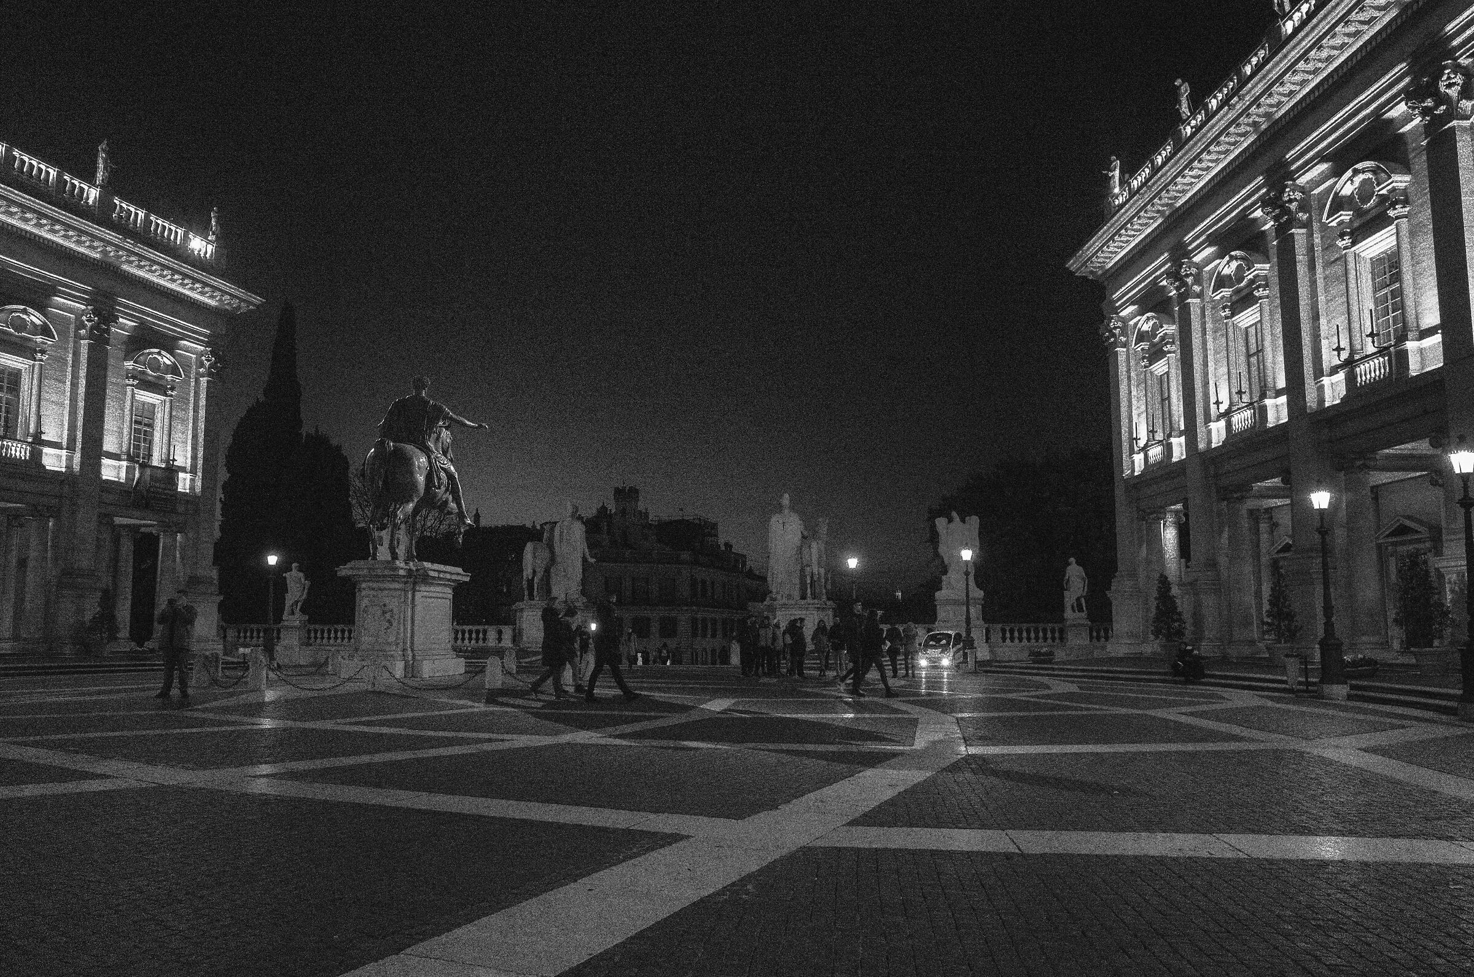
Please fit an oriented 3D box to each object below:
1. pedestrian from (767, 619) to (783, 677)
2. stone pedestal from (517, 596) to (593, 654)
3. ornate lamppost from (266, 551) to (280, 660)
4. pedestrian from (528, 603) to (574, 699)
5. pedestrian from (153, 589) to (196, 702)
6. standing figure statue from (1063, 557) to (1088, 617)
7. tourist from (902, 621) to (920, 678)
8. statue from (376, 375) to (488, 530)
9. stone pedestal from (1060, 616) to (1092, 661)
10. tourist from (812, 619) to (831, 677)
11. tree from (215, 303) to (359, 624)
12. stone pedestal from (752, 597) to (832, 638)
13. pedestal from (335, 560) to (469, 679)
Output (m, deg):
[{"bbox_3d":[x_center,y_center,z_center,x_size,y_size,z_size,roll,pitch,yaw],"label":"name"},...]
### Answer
[{"bbox_3d":[1.153,4.639,33.200,0.380,1.640,0.520,7,-10,-45],"label":"pedestrian"},{"bbox_3d":[-9.889,7.428,62.000,3.700,2.800,2.500,-1,-7,5],"label":"stone pedestal"},{"bbox_3d":[-19.563,5.050,48.000,0.620,4.700,0.620,-1,-7,5],"label":"ornate lamppost"},{"bbox_3d":[-3.153,2.695,19.400,0.720,1.700,0.550,-1,-7,5],"label":"pedestrian"},{"bbox_3d":[-9.155,2.542,18.700,0.580,1.750,0.440,0,-7,-2],"label":"pedestrian"},{"bbox_3d":[15.310,4.443,51.659,1.050,2.644,0.850,-1,-7,6],"label":"standing figure statue"},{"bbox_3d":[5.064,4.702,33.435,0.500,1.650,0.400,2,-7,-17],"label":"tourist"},{"bbox_3d":[-7.022,-0.401,25.700,2.100,4.240,3.600,-1,-7,6],"label":"statue"},{"bbox_3d":[15.255,6.697,51.385,1.300,1.949,1.300,-1,-7,6],"label":"stone pedestal"},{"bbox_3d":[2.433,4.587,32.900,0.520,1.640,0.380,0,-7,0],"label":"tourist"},{"bbox_3d":[-26.535,-1.115,67.696,7.000,20.381,7.000,-1,-7,6],"label":"tree"},{"bbox_3d":[2.588,6.376,53.032,3.500,2.544,2.400,-1,-7,6],"label":"stone pedestal"},{"bbox_3d":[-7.113,2.800,24.492,2.100,2.359,3.200,-1,-7,6],"label":"pedestal"}]

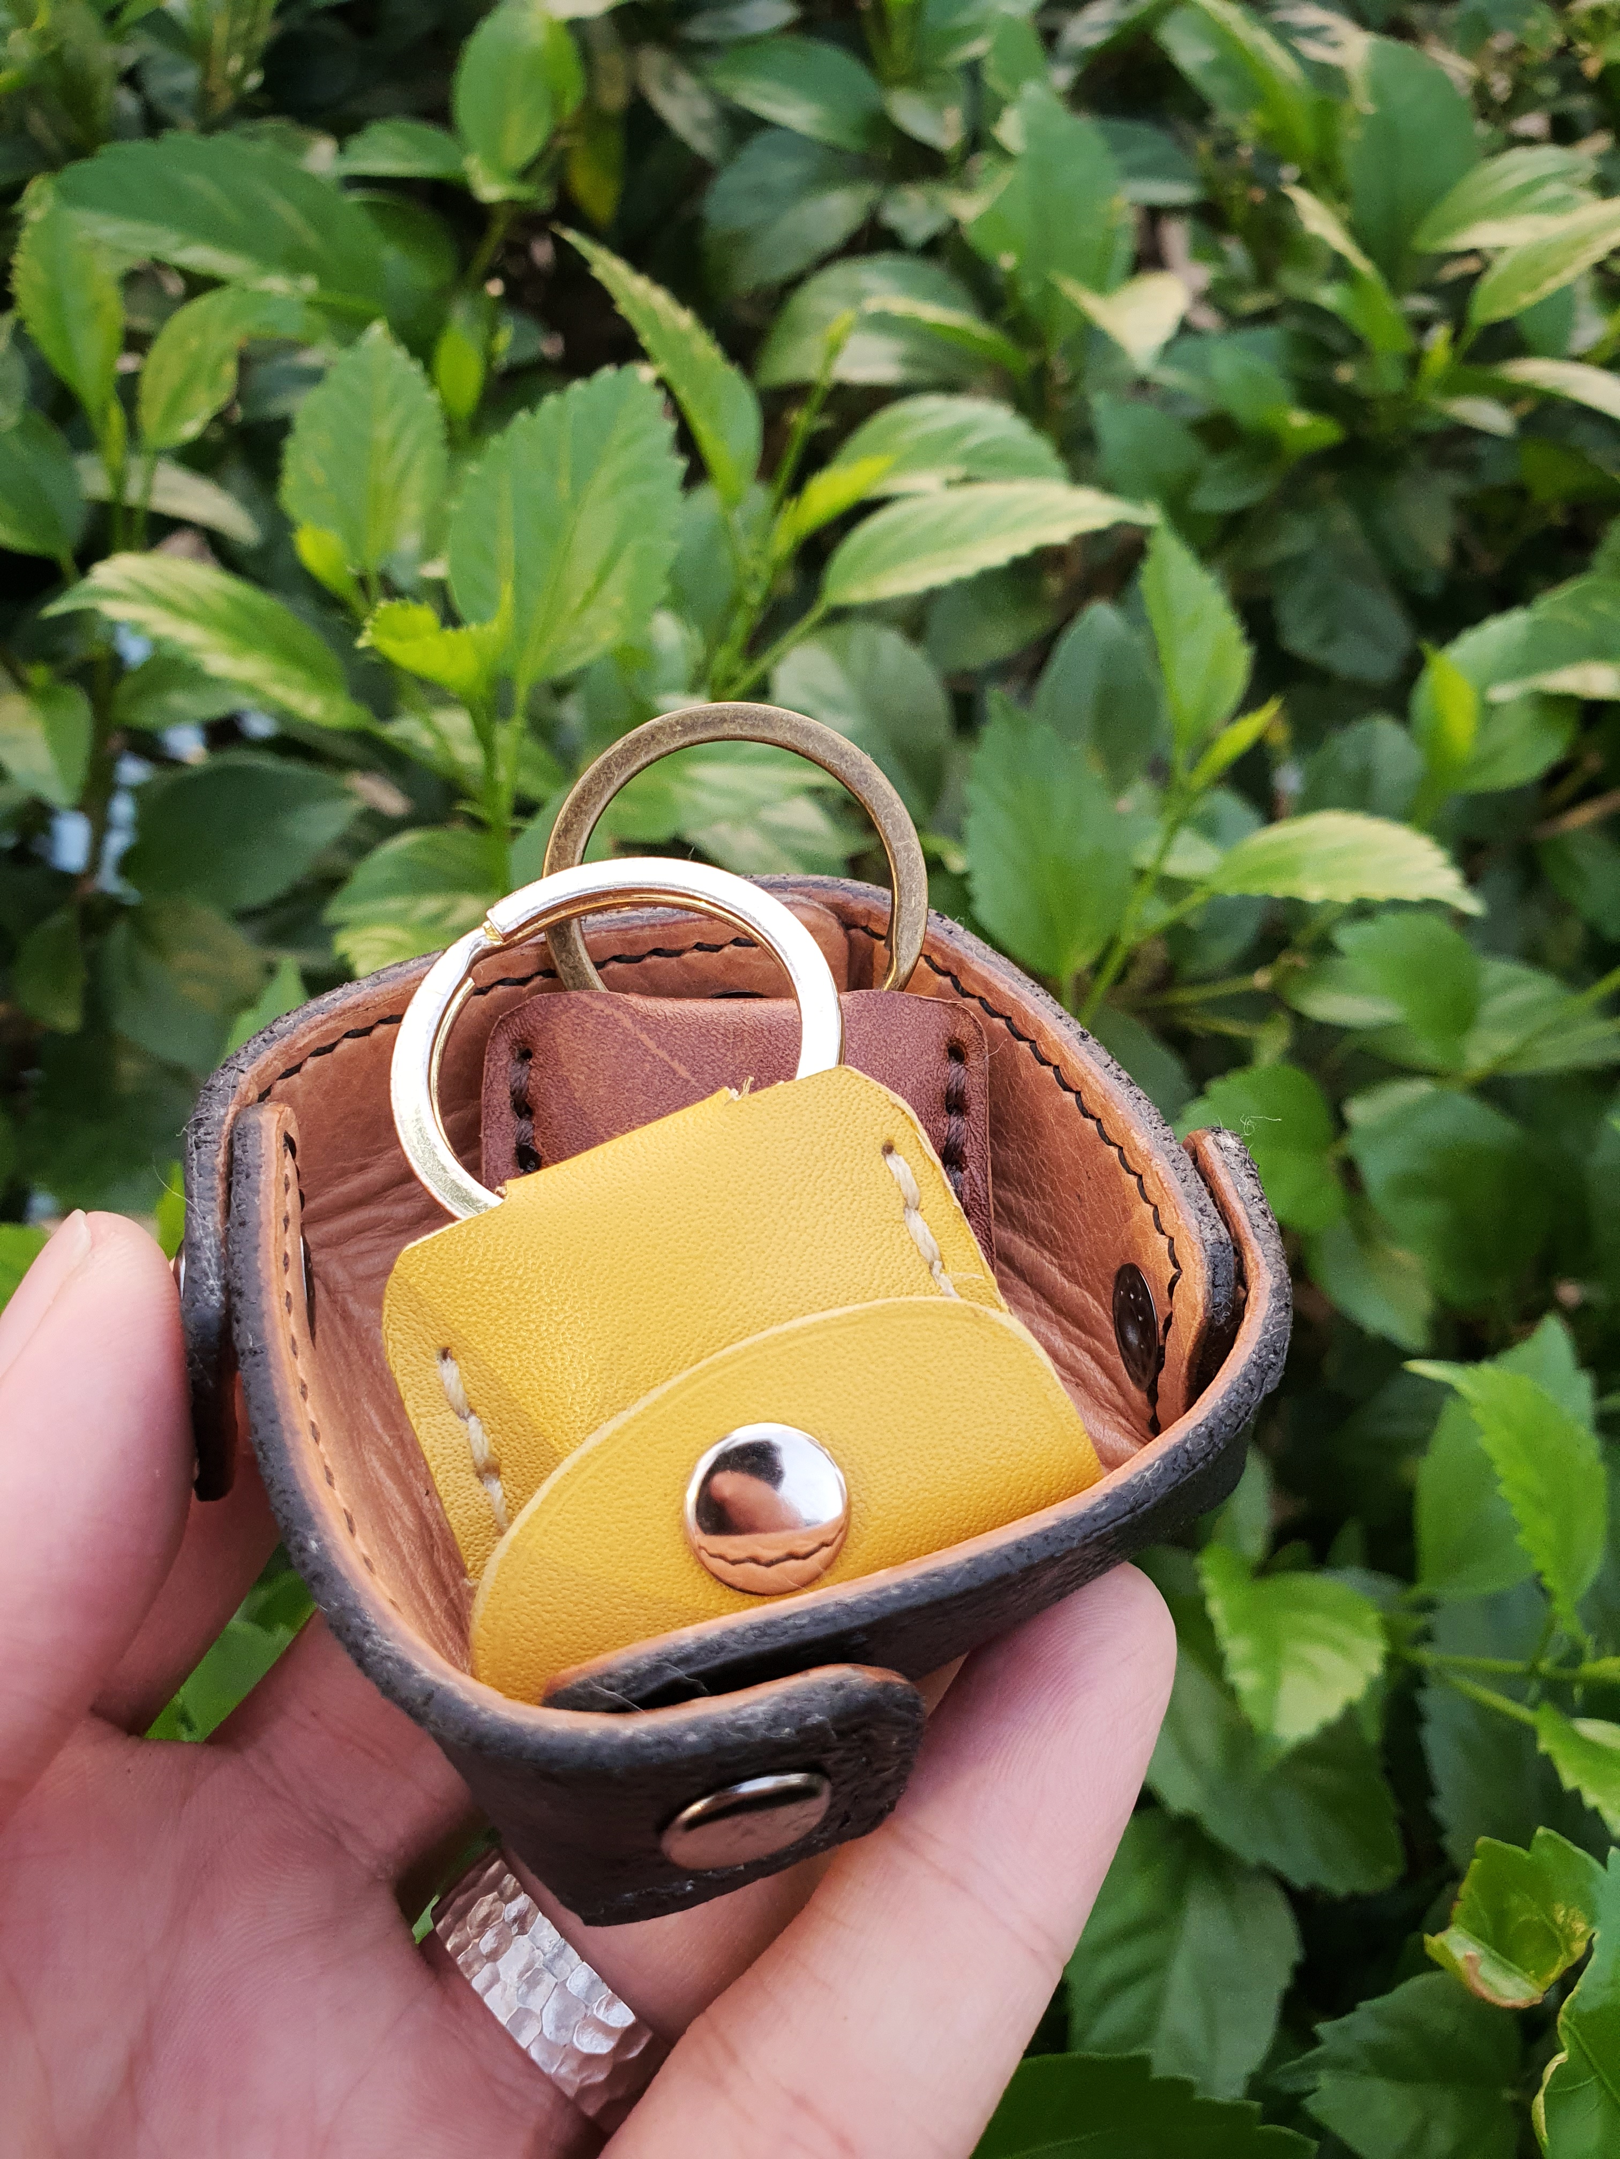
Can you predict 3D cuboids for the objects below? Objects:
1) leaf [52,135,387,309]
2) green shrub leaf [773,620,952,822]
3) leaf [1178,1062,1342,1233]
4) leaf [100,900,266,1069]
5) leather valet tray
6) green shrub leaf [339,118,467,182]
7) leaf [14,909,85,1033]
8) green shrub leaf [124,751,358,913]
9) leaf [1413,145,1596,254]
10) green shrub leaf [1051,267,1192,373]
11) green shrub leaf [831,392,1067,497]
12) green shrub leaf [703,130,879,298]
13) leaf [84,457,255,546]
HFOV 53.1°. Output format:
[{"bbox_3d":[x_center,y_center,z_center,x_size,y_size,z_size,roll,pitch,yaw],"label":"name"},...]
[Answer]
[{"bbox_3d":[-0.138,-0.199,0.380,0.074,0.015,0.042,19,35,2],"label":"leaf"},{"bbox_3d":[0.014,-0.095,0.430,0.045,0.012,0.061,-25,66,-5],"label":"green shrub leaf"},{"bbox_3d":[0.106,0.018,0.390,0.042,0.012,0.048,30,58,13],"label":"leaf"},{"bbox_3d":[-0.178,-0.026,0.460,0.044,0.010,0.056,-38,73,-22],"label":"leaf"},{"bbox_3d":[-0.009,0.021,0.150,0.075,0.037,0.075,-22,47,-23],"label":"leather valet tray"},{"bbox_3d":[-0.118,-0.269,0.470,0.038,0.010,0.026,3,35,0],"label":"green shrub leaf"},{"bbox_3d":[-0.220,-0.031,0.470,0.024,0.010,0.042,-18,62,22],"label":"leaf"},{"bbox_3d":[-0.158,-0.069,0.450,0.065,0.012,0.044,-7,66,-10],"label":"green shrub leaf"},{"bbox_3d":[0.206,-0.261,0.480,0.053,0.013,0.031,-19,35,-6],"label":"leaf"},{"bbox_3d":[0.097,-0.234,0.500,0.042,0.014,0.028,15,74,-2],"label":"green shrub leaf"},{"bbox_3d":[0.035,-0.160,0.410,0.060,0.014,0.036,-2,39,-2],"label":"green shrub leaf"},{"bbox_3d":[-0.006,-0.277,0.520,0.062,0.045,0.012,-24,-3,-11],"label":"green shrub leaf"},{"bbox_3d":[-0.171,-0.154,0.430,0.049,0.012,0.028,13,39,3],"label":"leaf"}]

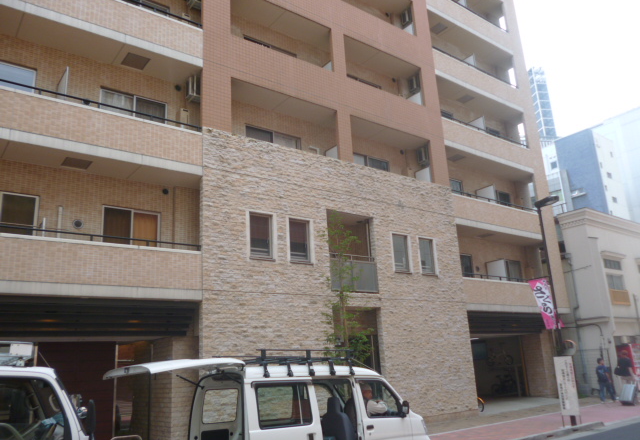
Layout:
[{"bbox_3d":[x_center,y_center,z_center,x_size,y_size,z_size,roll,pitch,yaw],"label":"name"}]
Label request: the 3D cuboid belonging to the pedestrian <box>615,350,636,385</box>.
[{"bbox_3d":[10.184,5.199,17.299,0.500,1.640,0.550,9,-19,-37],"label":"pedestrian"}]

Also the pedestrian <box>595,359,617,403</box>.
[{"bbox_3d":[9.642,5.449,17.680,0.500,1.420,0.500,9,-19,-37],"label":"pedestrian"}]

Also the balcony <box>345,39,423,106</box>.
[{"bbox_3d":[2.011,-5.019,18.489,3.800,1.567,1.100,9,-19,-37],"label":"balcony"}]

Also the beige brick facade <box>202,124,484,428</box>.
[{"bbox_3d":[0.981,1.957,14.949,9.650,7.580,0.500,9,-19,-37],"label":"beige brick facade"}]

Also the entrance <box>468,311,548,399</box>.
[{"bbox_3d":[6.354,5.008,18.971,4.230,3.130,1.300,9,-19,-37],"label":"entrance"}]

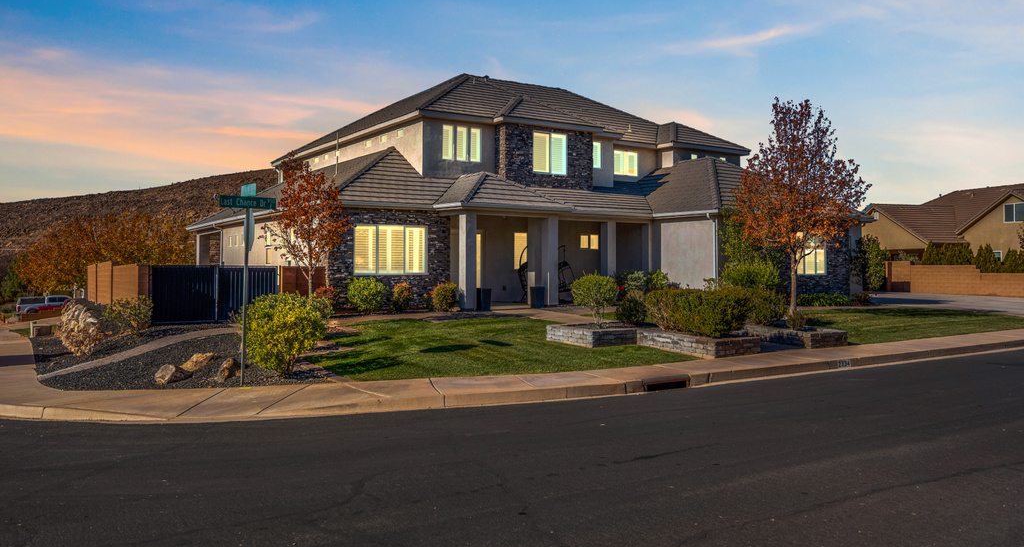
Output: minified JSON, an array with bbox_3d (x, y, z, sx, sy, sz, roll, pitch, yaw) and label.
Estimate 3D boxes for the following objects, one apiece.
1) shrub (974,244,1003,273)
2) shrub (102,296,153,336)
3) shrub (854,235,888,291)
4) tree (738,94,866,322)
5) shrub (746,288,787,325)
[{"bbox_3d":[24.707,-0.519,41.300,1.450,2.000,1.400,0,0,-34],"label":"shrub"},{"bbox_3d":[-9.896,1.120,20.500,1.290,1.060,1.290,0,0,-34],"label":"shrub"},{"bbox_3d":[15.350,-0.370,34.000,1.500,2.600,1.500,0,0,-35],"label":"shrub"},{"bbox_3d":[9.305,-2.121,25.600,4.310,7.010,4.310,0,0,-34],"label":"tree"},{"bbox_3d":[6.360,0.850,20.000,1.100,0.930,1.100,0,0,-35],"label":"shrub"}]

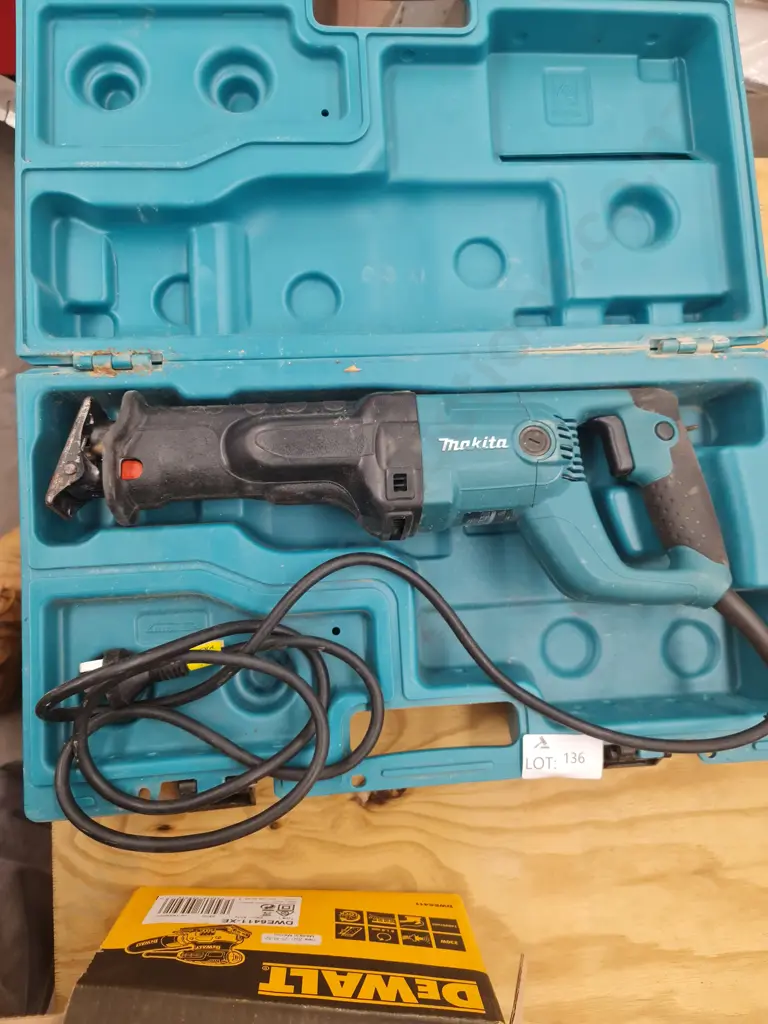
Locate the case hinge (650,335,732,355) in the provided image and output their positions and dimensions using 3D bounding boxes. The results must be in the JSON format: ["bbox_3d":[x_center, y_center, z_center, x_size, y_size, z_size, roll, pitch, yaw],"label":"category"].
[{"bbox_3d":[0.225,-0.123,0.543,0.062,0.011,0.013,-3,85,-5],"label":"case hinge"}]

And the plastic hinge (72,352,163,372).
[{"bbox_3d":[-0.183,-0.103,0.508,0.060,0.011,0.013,-3,85,-5],"label":"plastic hinge"}]

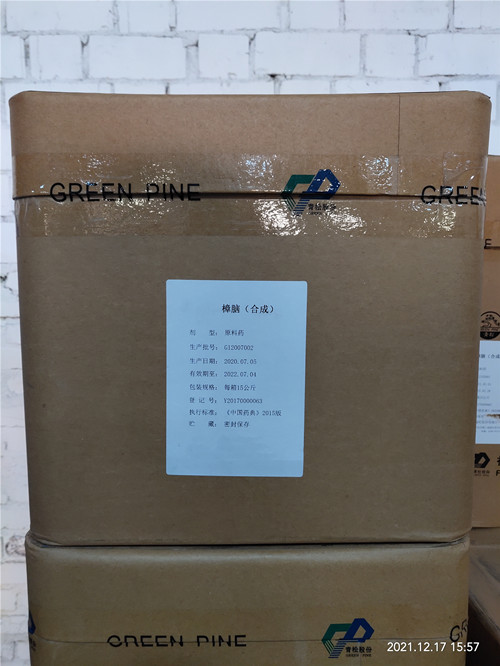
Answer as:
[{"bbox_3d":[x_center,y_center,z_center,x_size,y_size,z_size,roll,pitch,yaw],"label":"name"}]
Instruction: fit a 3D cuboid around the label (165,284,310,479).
[{"bbox_3d":[-0.011,0.036,0.440,0.106,0.150,0.004,1,5,0],"label":"label"}]

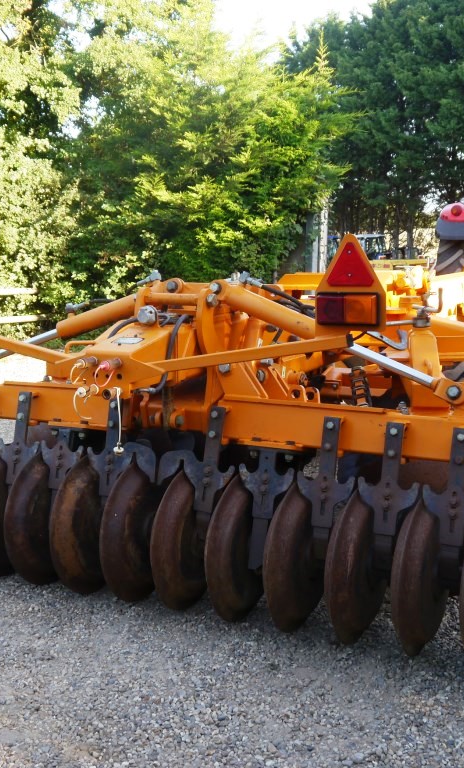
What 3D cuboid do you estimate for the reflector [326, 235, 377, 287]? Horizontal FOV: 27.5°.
[{"bbox_3d":[0.390,-0.398,3.101,0.163,0.155,0.020,4,9,26],"label":"reflector"}]

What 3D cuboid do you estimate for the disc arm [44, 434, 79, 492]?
[{"bbox_3d":[-0.759,0.331,4.196,0.235,0.260,0.040,4,-6,26],"label":"disc arm"}]

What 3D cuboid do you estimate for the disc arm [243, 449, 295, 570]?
[{"bbox_3d":[0.139,0.512,3.811,0.240,0.510,0.130,4,9,28],"label":"disc arm"}]

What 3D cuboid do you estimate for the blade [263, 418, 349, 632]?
[{"bbox_3d":[0.329,0.560,3.704,0.315,0.860,0.600,4,9,26],"label":"blade"}]

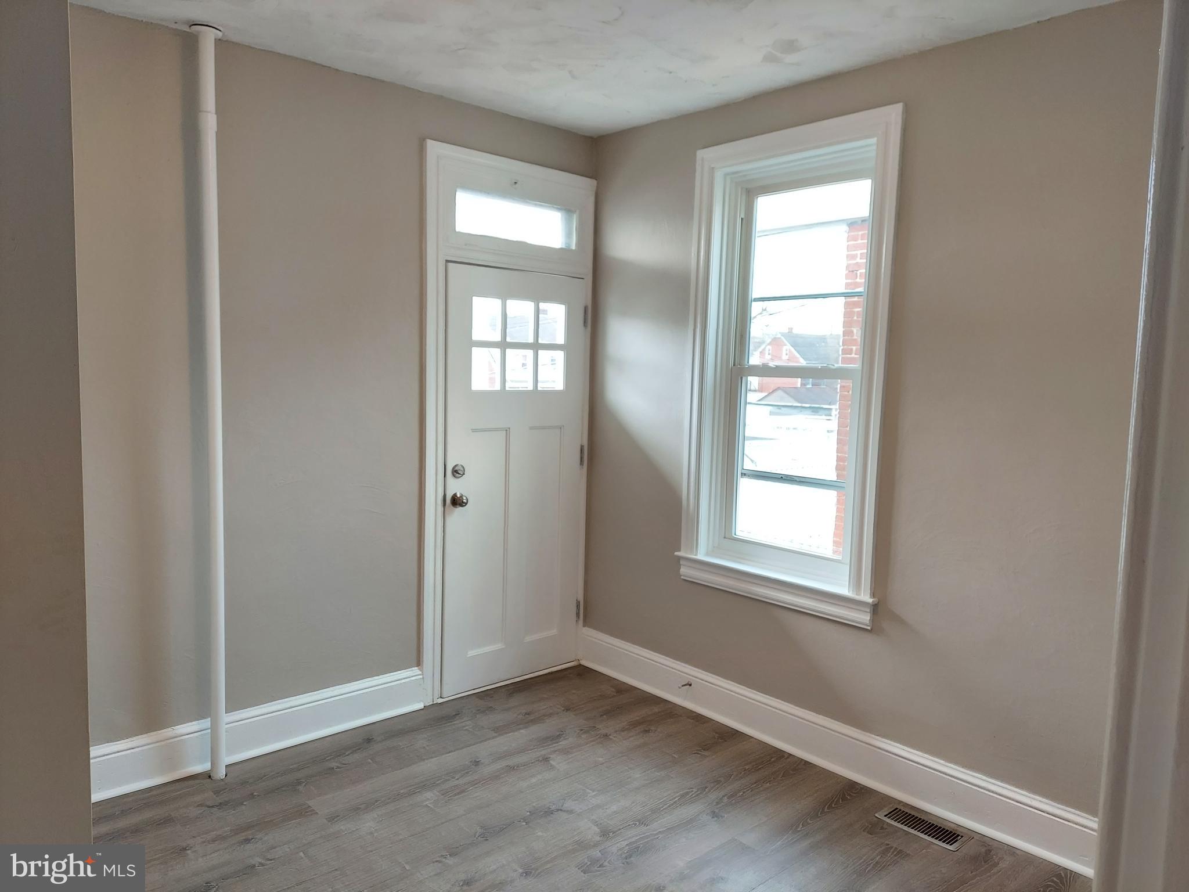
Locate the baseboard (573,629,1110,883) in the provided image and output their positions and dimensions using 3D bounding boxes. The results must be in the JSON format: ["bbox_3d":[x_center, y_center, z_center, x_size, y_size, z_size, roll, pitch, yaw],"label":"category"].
[{"bbox_3d":[0.764,1.181,3.545,0.040,0.195,2.488,-3,7,-42],"label":"baseboard"}]

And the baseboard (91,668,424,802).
[{"bbox_3d":[-1.292,1.140,3.370,1.335,0.195,0.040,-3,7,-42],"label":"baseboard"}]

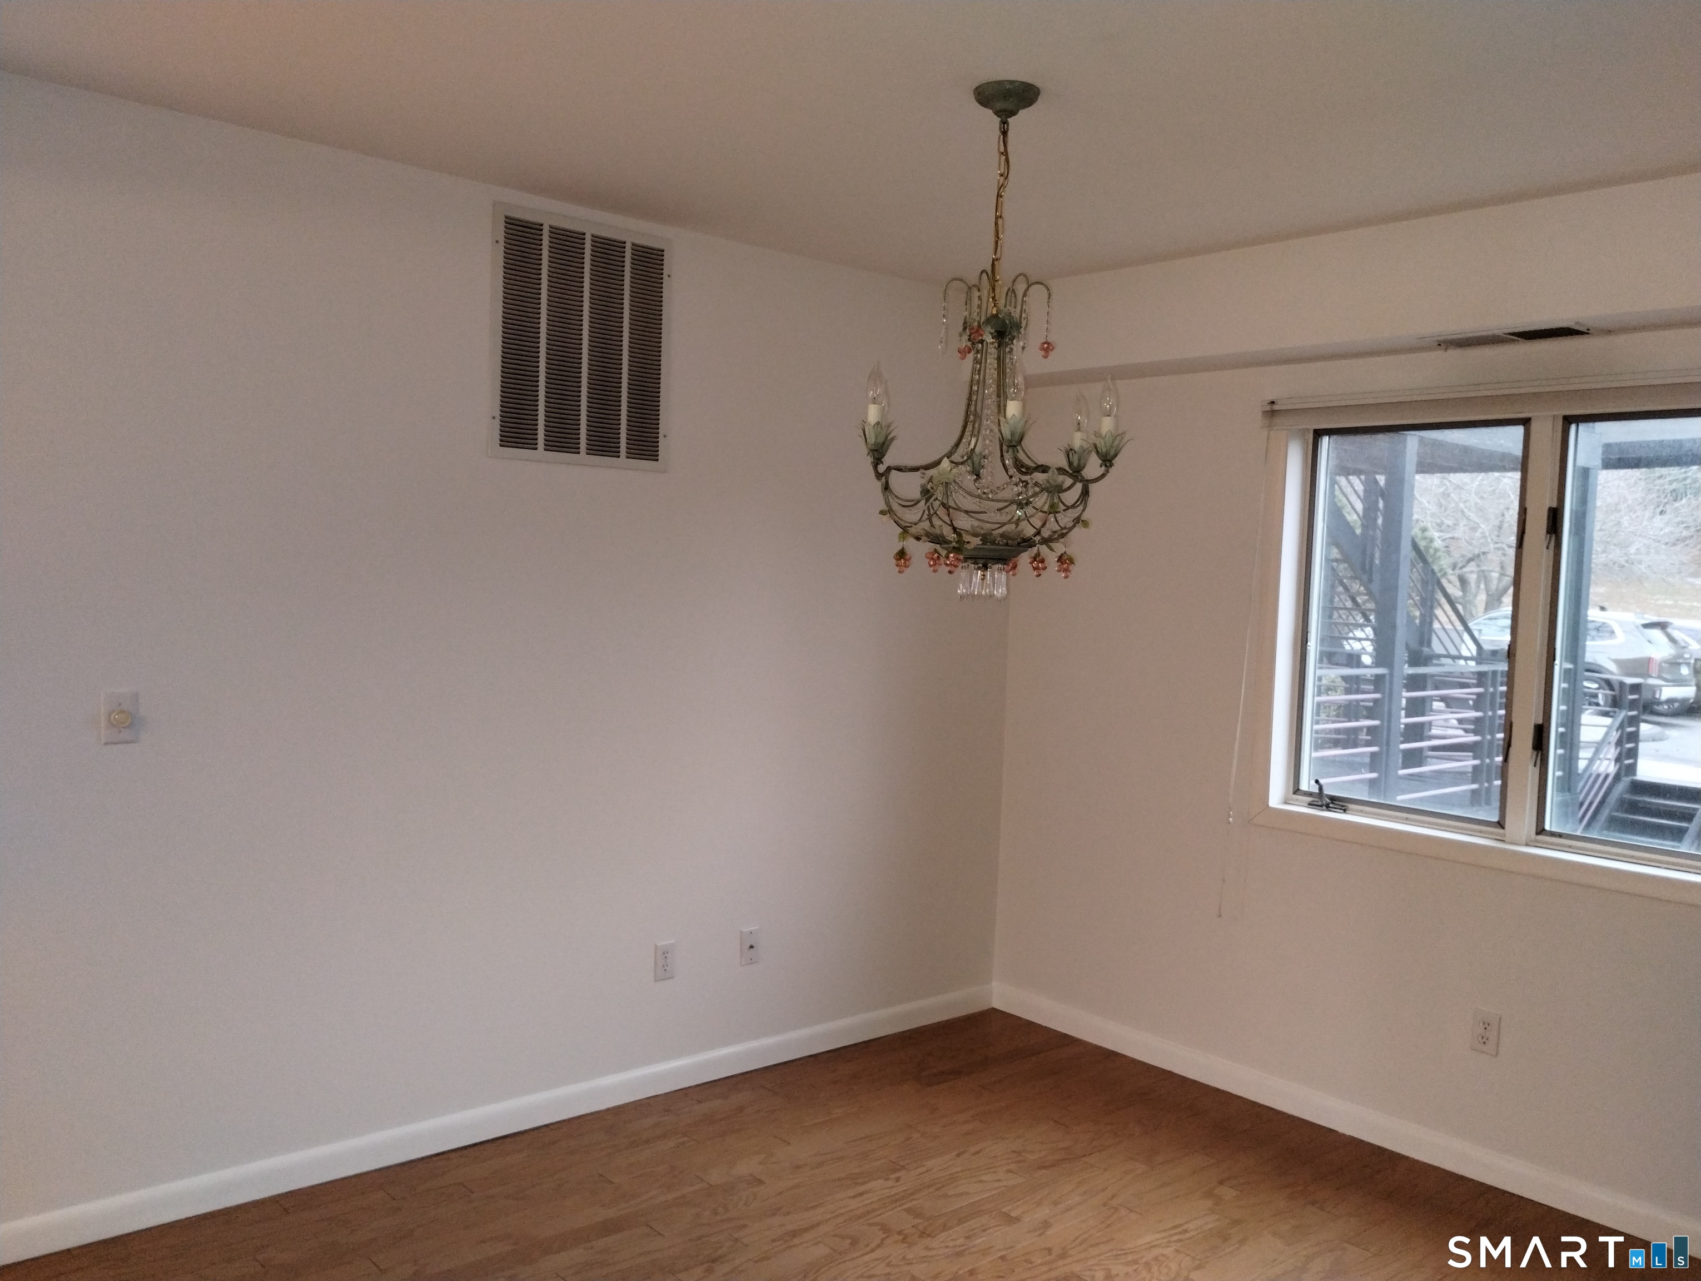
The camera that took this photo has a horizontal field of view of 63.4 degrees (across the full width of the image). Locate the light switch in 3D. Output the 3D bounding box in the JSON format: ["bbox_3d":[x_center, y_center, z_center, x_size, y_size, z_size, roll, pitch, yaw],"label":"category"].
[{"bbox_3d":[-1.581,0.169,2.992,0.071,0.115,0.025,0,4,-41],"label":"light switch"}]

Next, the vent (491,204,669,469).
[{"bbox_3d":[-0.705,-0.791,3.678,0.538,0.647,0.020,0,4,-41],"label":"vent"}]

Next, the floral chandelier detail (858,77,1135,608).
[{"bbox_3d":[0.286,-0.576,2.708,0.530,0.985,0.540,2,3,0],"label":"floral chandelier detail"}]

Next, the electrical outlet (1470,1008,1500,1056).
[{"bbox_3d":[1.659,1.027,3.603,0.010,0.115,0.070,0,4,-41],"label":"electrical outlet"}]

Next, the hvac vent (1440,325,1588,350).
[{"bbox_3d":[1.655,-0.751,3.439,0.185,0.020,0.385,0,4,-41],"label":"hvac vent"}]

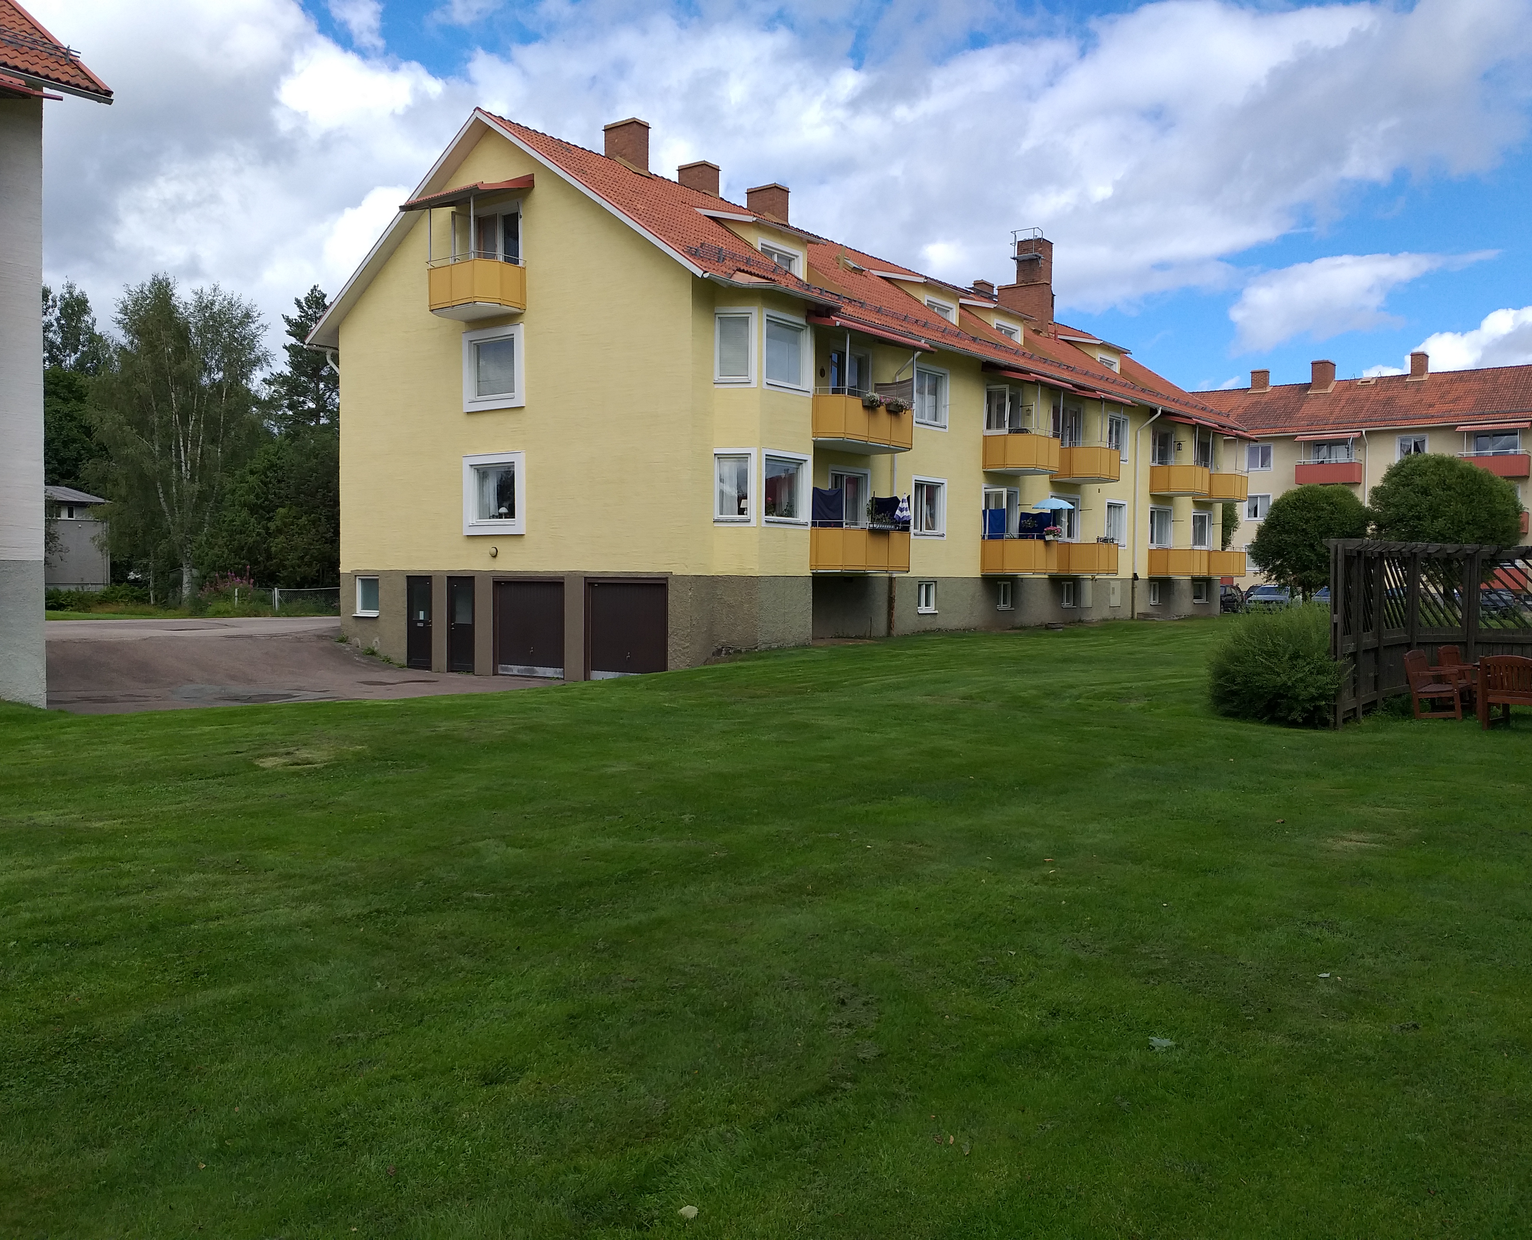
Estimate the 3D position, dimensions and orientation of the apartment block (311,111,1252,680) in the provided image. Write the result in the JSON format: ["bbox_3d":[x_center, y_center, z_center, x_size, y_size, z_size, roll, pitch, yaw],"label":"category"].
[{"bbox_3d":[3.234,-5.678,38.127,13.900,13.150,30.100,2,2,39],"label":"apartment block"}]

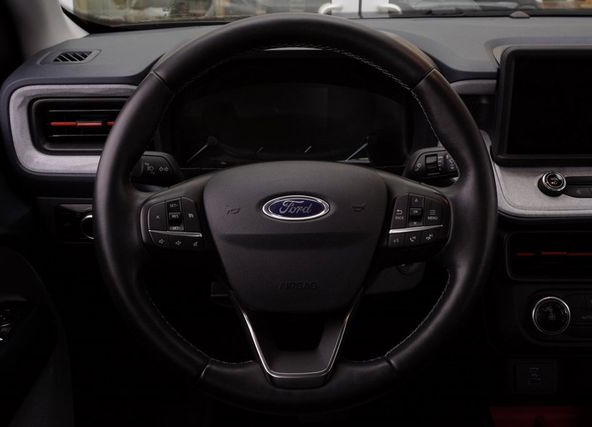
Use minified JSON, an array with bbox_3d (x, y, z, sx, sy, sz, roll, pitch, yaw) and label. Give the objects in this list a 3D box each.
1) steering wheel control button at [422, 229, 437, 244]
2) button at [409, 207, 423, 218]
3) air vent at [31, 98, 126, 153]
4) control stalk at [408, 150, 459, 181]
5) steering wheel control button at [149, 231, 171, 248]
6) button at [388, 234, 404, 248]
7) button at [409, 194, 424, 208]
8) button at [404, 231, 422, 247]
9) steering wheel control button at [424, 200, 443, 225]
[{"bbox_3d":[0.126,0.022,0.702,0.014,0.015,0.007,0,8,0],"label":"steering wheel control button"},{"bbox_3d":[0.112,-0.001,0.698,0.013,0.011,0.008,0,-5,0],"label":"button"},{"bbox_3d":[-0.242,-0.103,0.872,0.134,0.064,0.040,0,21,0],"label":"air vent"},{"bbox_3d":[0.147,-0.049,0.760,0.072,0.032,0.028,0,-5,0],"label":"control stalk"},{"bbox_3d":[-0.127,0.024,0.696,0.020,0.016,0.008,0,-5,0],"label":"steering wheel control button"},{"bbox_3d":[0.095,0.026,0.702,0.015,0.013,0.007,0,8,0],"label":"button"},{"bbox_3d":[0.113,-0.012,0.698,0.015,0.013,0.008,0,-5,0],"label":"button"},{"bbox_3d":[0.111,0.024,0.702,0.016,0.014,0.007,0,8,0],"label":"button"},{"bbox_3d":[0.129,-0.001,0.699,0.017,0.025,0.007,0,0,0],"label":"steering wheel control button"}]

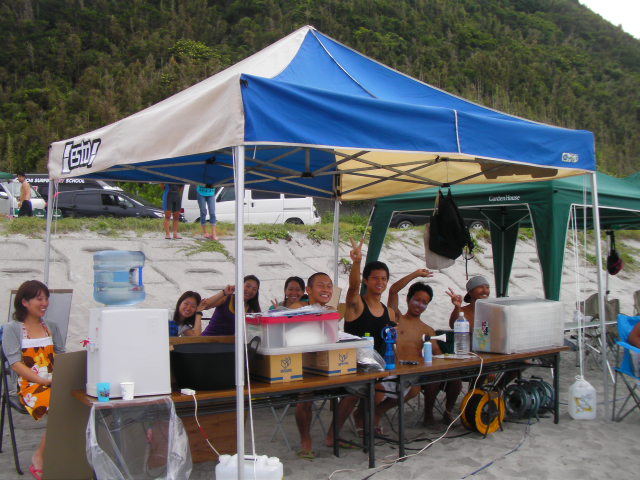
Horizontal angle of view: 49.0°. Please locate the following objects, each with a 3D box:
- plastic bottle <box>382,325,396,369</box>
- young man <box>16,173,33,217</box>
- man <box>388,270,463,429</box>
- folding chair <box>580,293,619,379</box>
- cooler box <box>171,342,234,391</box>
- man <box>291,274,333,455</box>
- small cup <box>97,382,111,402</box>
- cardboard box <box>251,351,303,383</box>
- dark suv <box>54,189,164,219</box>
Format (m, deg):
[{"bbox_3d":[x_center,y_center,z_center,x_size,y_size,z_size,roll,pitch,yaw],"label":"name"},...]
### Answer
[{"bbox_3d":[0.446,0.690,4.482,0.095,0.275,0.085,0,-1,0],"label":"plastic bottle"},{"bbox_3d":[-7.440,-0.855,17.700,0.420,1.690,0.480,0,-1,-11],"label":"young man"},{"bbox_3d":[0.806,0.810,5.420,0.550,1.150,0.620,0,-1,-10],"label":"man"},{"bbox_3d":[2.970,0.970,7.450,0.520,0.860,0.560,0,0,20],"label":"folding chair"},{"bbox_3d":[-0.593,0.703,3.993,0.420,0.210,0.350,1,-1,-35],"label":"cooler box"},{"bbox_3d":[-0.070,0.800,4.780,0.470,1.190,0.660,0,0,-20],"label":"man"},{"bbox_3d":[-1.100,0.777,3.590,0.072,0.087,0.072,0,0,0],"label":"small cup"},{"bbox_3d":[-0.266,0.728,4.144,0.213,0.168,0.280,1,-1,-35],"label":"cardboard box"},{"bbox_3d":[-7.300,-0.890,24.000,4.650,1.650,1.750,0,-1,2],"label":"dark suv"}]

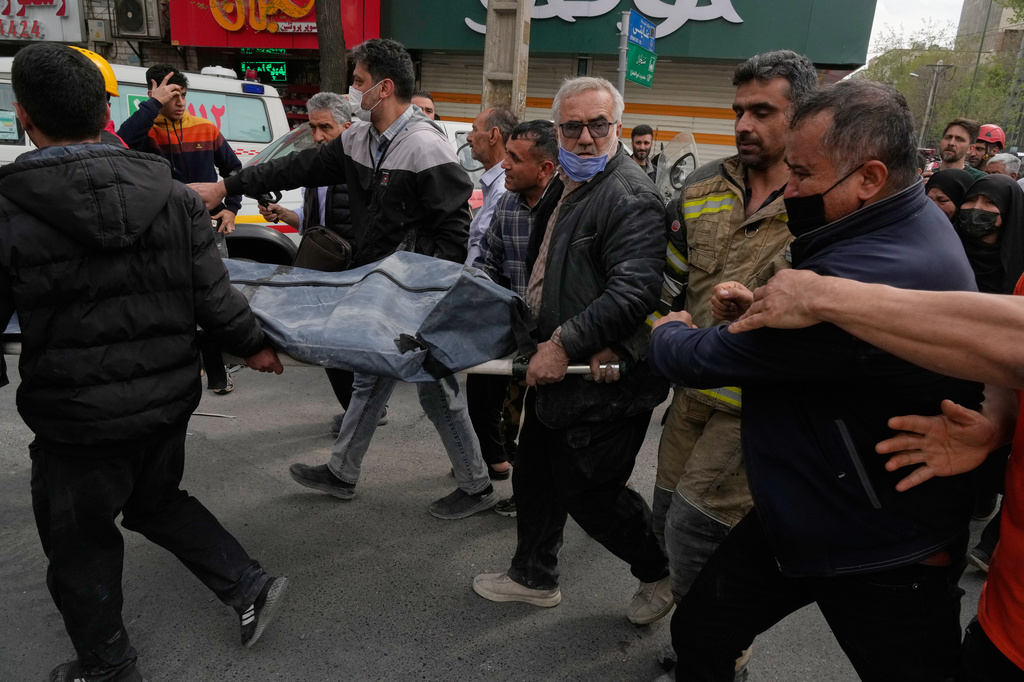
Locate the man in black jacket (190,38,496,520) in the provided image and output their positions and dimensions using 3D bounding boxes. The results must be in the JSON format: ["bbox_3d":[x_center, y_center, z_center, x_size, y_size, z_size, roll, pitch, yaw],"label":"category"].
[{"bbox_3d":[-0.593,-0.177,2.590,1.080,1.820,0.660,-4,18,-27],"label":"man in black jacket"}]

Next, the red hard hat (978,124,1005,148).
[{"bbox_3d":[3.303,-1.420,4.750,0.270,0.170,0.220,2,16,-7],"label":"red hard hat"}]

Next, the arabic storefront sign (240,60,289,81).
[{"bbox_3d":[-4.352,-4.748,12.000,0.970,0.350,0.090,9,17,16],"label":"arabic storefront sign"}]

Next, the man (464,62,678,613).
[{"bbox_3d":[0.261,0.102,2.084,0.660,1.690,0.550,-4,18,-26],"label":"man"}]

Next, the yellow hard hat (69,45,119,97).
[{"bbox_3d":[-1.410,-0.866,2.180,0.285,0.160,0.220,6,16,6],"label":"yellow hard hat"}]

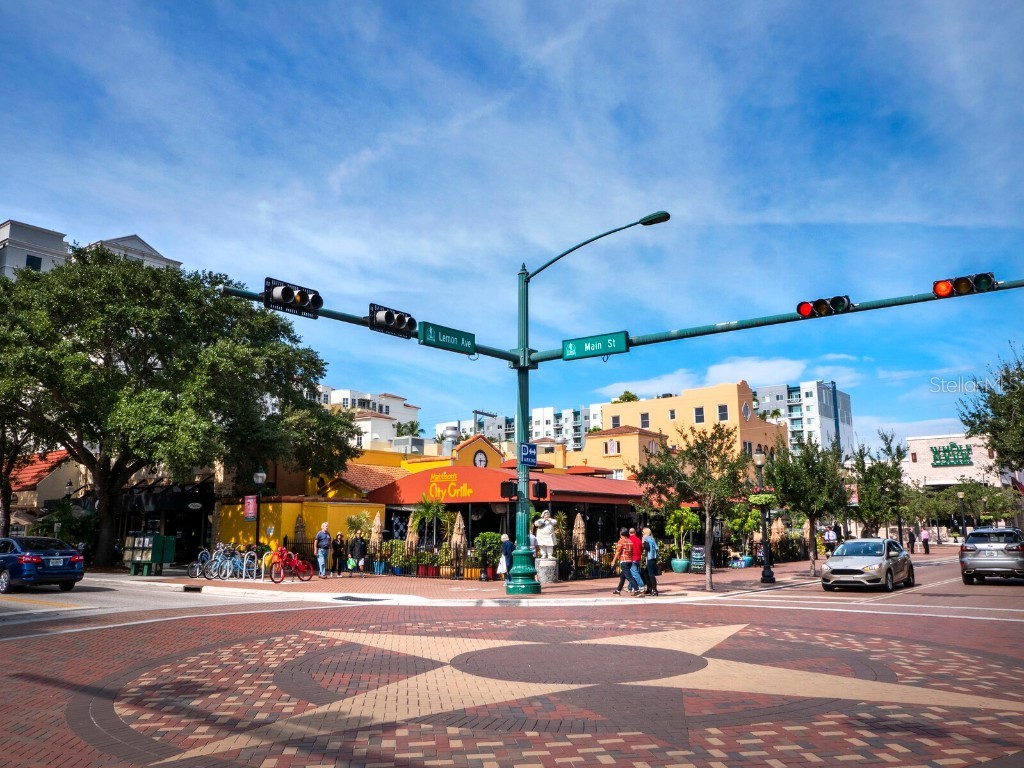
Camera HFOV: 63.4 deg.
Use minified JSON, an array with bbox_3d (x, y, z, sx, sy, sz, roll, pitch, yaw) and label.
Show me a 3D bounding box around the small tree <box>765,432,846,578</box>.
[{"bbox_3d":[10.690,4.392,30.163,2.906,5.129,2.906,-2,-10,8],"label":"small tree"}]

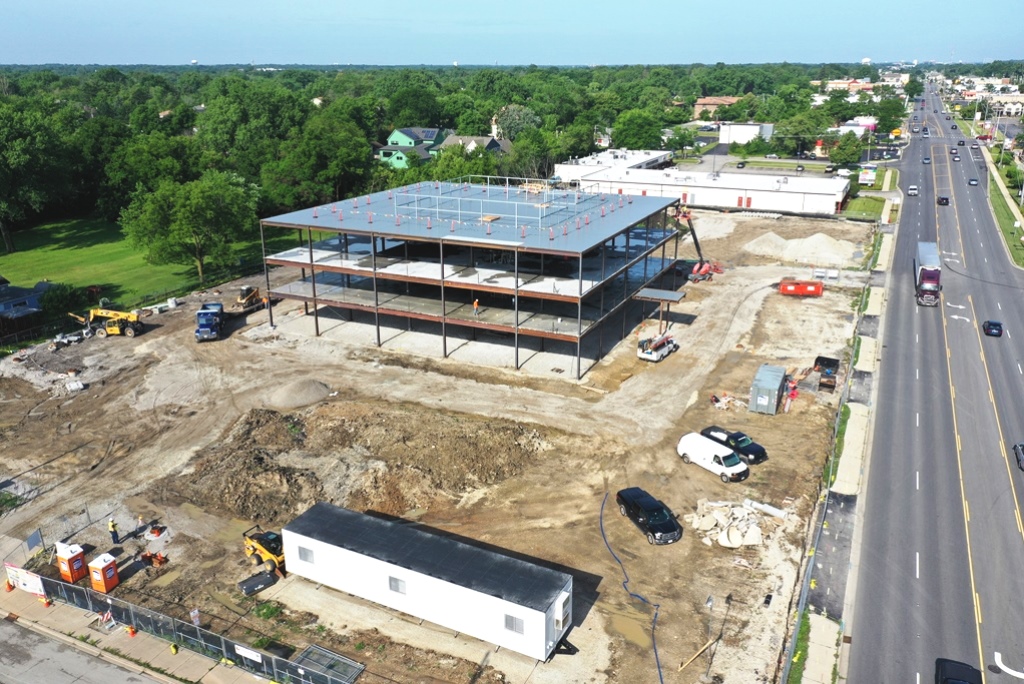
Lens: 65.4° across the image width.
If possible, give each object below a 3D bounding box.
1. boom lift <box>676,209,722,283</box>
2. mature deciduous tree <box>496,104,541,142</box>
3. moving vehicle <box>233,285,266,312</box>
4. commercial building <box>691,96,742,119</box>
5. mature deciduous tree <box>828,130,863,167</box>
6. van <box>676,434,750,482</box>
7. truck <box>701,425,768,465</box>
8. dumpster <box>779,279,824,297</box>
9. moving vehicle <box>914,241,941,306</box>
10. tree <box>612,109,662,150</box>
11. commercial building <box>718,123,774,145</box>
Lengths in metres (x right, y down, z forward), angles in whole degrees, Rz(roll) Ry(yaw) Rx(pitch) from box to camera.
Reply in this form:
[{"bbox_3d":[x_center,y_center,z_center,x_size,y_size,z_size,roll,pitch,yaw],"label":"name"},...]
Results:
[{"bbox_3d":[27.204,-14.119,116.253,7.800,11.300,3.400,-16,25,-37],"label":"boom lift"},{"bbox_3d":[2.169,-74.055,278.138,15.200,16.800,14.800,0,19,0],"label":"mature deciduous tree"},{"bbox_3d":[-34.623,-5.835,104.498,1.800,2.150,3.500,6,20,17],"label":"moving vehicle"},{"bbox_3d":[102.960,-116.537,398.219,20.500,9.600,15.000,7,21,21],"label":"commercial building"},{"bbox_3d":[101.879,-59.124,243.190,10.400,10.800,10.200,0,19,0],"label":"mature deciduous tree"},{"bbox_3d":[16.281,9.260,64.049,2.020,2.100,6.000,-14,24,-34],"label":"van"},{"bbox_3d":[18.460,8.575,66.338,1.970,1.780,5.500,-16,25,-38],"label":"truck"},{"bbox_3d":[40.586,-7.544,111.900,5.900,1.650,2.300,2,20,7],"label":"dumpster"},{"bbox_3d":[59.092,-9.979,113.277,2.600,4.100,21.700,9,21,24],"label":"moving vehicle"},{"bbox_3d":[40.079,-67.452,255.539,15.800,15.200,15.800,9,21,24],"label":"tree"},{"bbox_3d":[85.148,-75.732,289.362,14.100,6.400,16.000,12,23,30],"label":"commercial building"}]

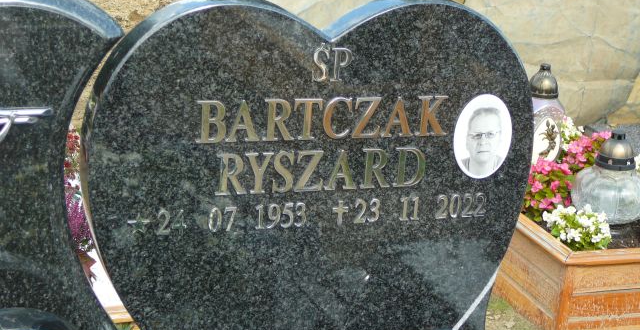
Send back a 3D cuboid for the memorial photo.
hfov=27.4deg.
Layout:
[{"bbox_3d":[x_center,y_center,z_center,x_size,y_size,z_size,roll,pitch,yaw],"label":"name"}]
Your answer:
[{"bbox_3d":[0.275,-0.046,2.204,0.109,0.148,0.012,-2,18,-20],"label":"memorial photo"}]

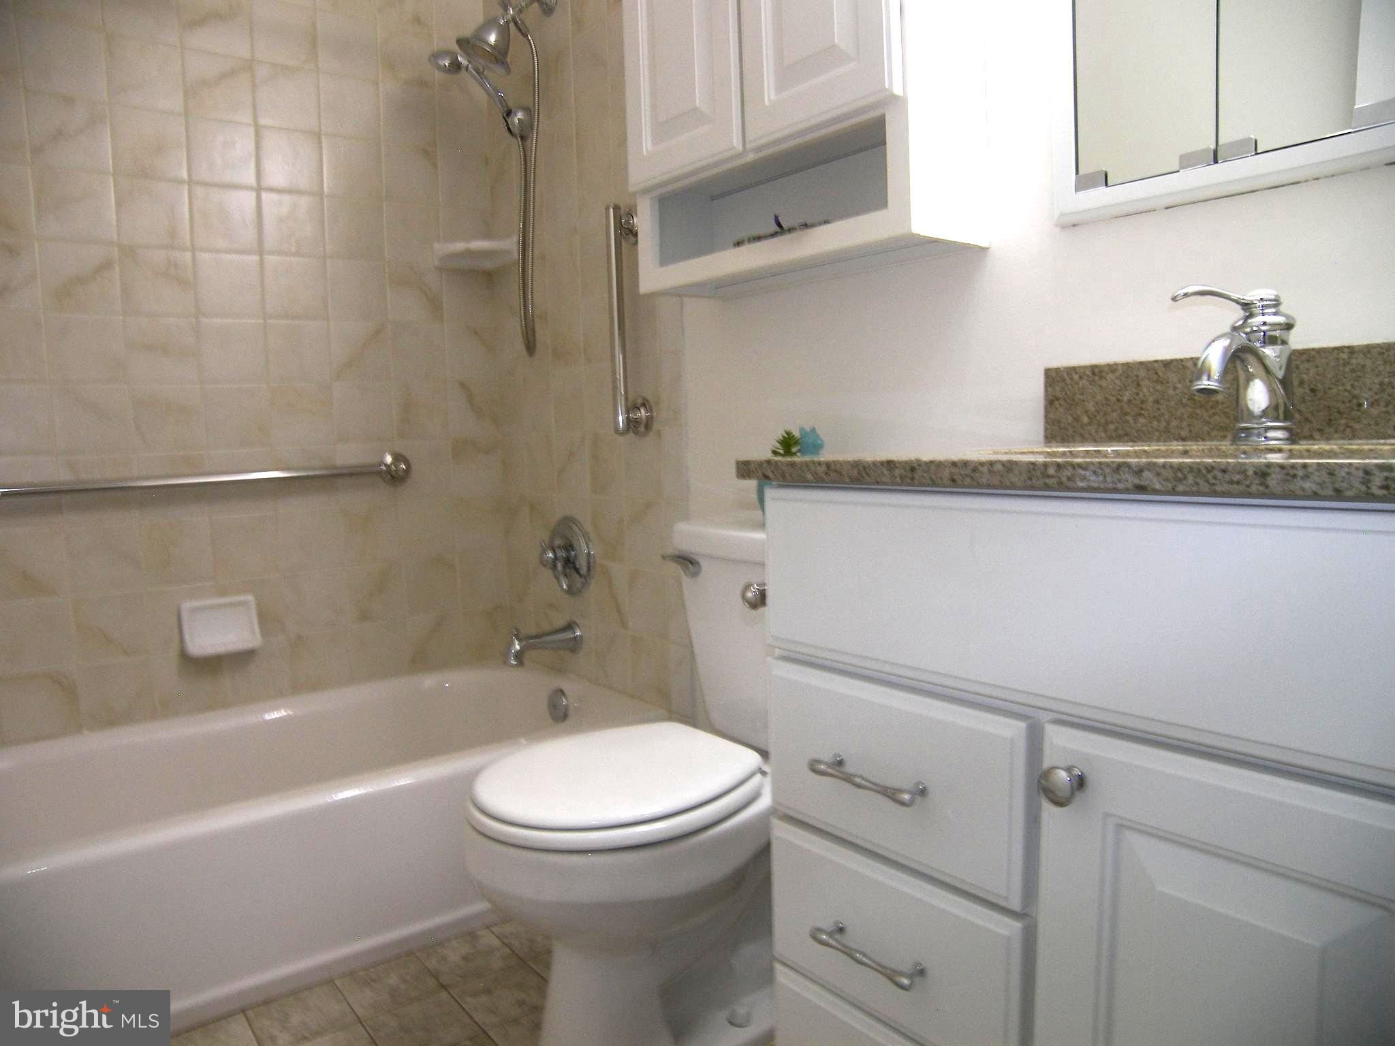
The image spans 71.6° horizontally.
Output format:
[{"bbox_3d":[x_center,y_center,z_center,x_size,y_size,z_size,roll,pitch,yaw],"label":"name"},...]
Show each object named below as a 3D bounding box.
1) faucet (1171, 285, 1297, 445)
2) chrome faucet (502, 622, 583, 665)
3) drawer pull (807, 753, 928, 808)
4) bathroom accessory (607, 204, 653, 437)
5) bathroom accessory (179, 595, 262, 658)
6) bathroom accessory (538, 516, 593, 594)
[{"bbox_3d":[0.544,-0.161,0.989,0.211,0.164,0.068,-5,7,-37],"label":"faucet"},{"bbox_3d":[-0.370,0.288,2.307,0.185,0.088,0.076,-5,7,-37],"label":"chrome faucet"},{"bbox_3d":[0.149,0.227,0.860,0.033,0.014,0.124,-5,7,-37],"label":"drawer pull"},{"bbox_3d":[-0.149,-0.421,2.025,0.074,0.474,0.080,-5,7,-37],"label":"bathroom accessory"},{"bbox_3d":[-1.091,0.236,2.216,0.153,0.109,0.075,-5,7,-37],"label":"bathroom accessory"},{"bbox_3d":[-0.335,0.083,2.323,0.080,0.186,0.186,-5,7,-37],"label":"bathroom accessory"}]

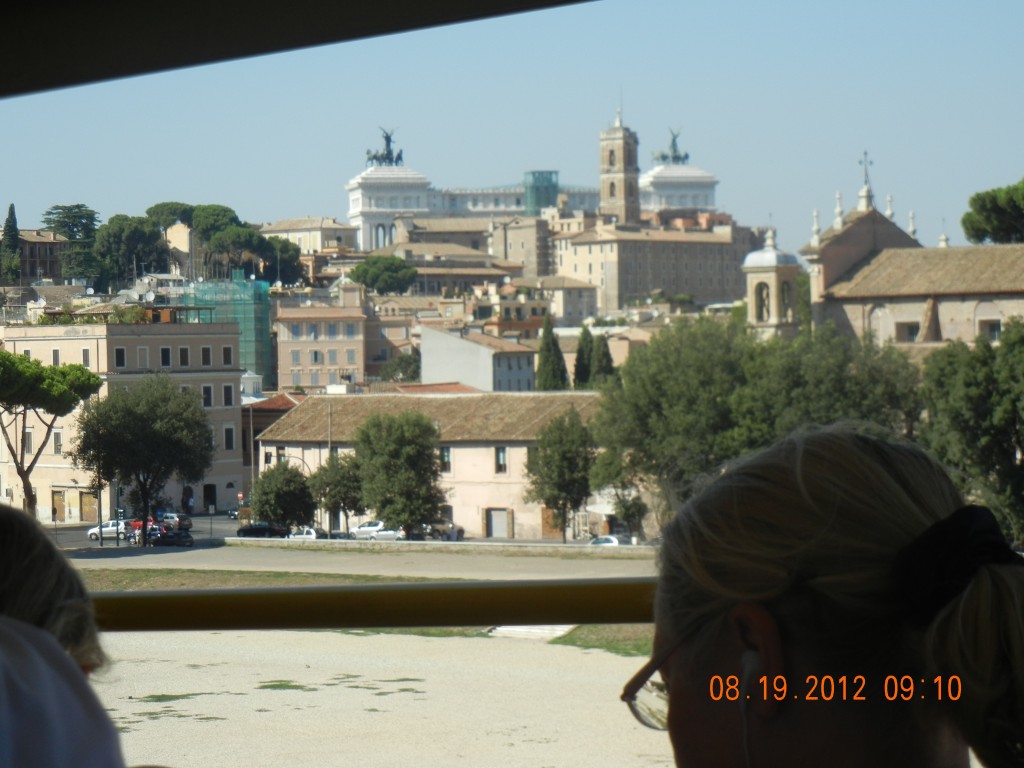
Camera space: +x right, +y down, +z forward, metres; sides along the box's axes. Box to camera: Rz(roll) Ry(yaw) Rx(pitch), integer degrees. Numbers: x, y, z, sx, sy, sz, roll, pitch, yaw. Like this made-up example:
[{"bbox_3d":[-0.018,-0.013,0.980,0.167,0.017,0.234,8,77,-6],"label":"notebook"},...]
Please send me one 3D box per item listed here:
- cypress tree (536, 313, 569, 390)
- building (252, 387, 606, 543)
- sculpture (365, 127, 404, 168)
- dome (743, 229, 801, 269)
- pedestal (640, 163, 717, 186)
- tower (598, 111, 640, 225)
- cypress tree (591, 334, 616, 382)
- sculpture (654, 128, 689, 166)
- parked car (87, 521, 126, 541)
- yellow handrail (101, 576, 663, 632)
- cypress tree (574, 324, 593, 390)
[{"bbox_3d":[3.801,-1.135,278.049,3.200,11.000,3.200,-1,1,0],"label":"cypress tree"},{"bbox_3d":[-4.458,6.512,245.276,33.500,11.400,11.500,-1,1,38],"label":"building"},{"bbox_3d":[-40.017,-74.227,947.000,10.300,12.500,8.500,-1,1,-14],"label":"sculpture"},{"bbox_3d":[20.125,-10.508,234.000,3.200,3.100,3.200,-1,1,38],"label":"dome"},{"bbox_3d":[53.047,-67.397,973.000,22.500,7.300,20.000,-1,1,-14],"label":"pedestal"},{"bbox_3d":[28.343,-56.659,797.000,7.800,31.000,7.800,-1,1,32],"label":"tower"},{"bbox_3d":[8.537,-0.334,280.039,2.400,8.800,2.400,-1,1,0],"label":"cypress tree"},{"bbox_3d":[51.435,-76.749,973.000,10.300,12.300,8.500,-1,1,-14],"label":"sculpture"},{"bbox_3d":[-33.206,12.041,248.000,3.500,1.500,1.580,-1,1,19],"label":"parked car"},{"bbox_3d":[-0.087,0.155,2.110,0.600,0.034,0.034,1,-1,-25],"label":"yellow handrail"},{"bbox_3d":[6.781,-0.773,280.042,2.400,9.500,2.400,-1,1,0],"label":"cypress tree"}]

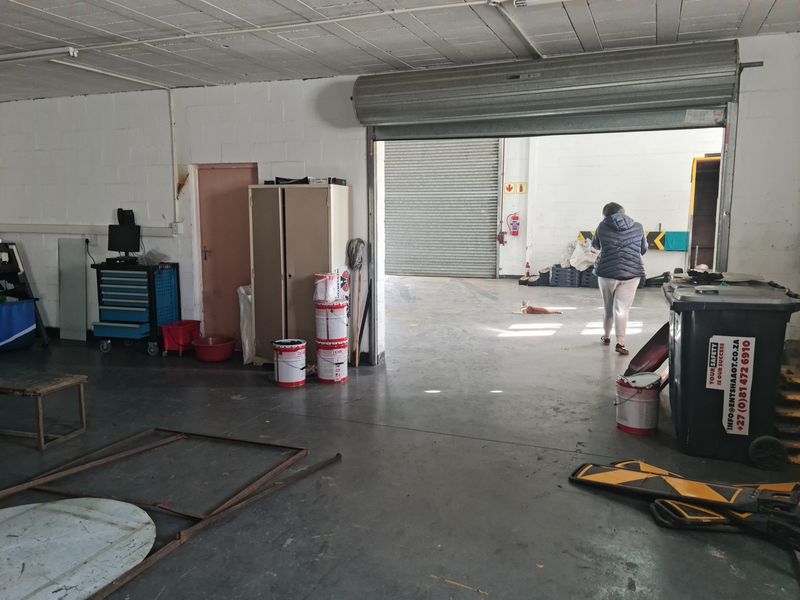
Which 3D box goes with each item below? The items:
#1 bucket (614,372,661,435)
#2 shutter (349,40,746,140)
[{"bbox_3d":[1.717,0.738,4.480,0.300,0.370,0.300,3,8,21],"label":"bucket"},{"bbox_3d":[1.119,-1.756,5.402,3.149,0.618,0.458,3,8,22],"label":"shutter"}]

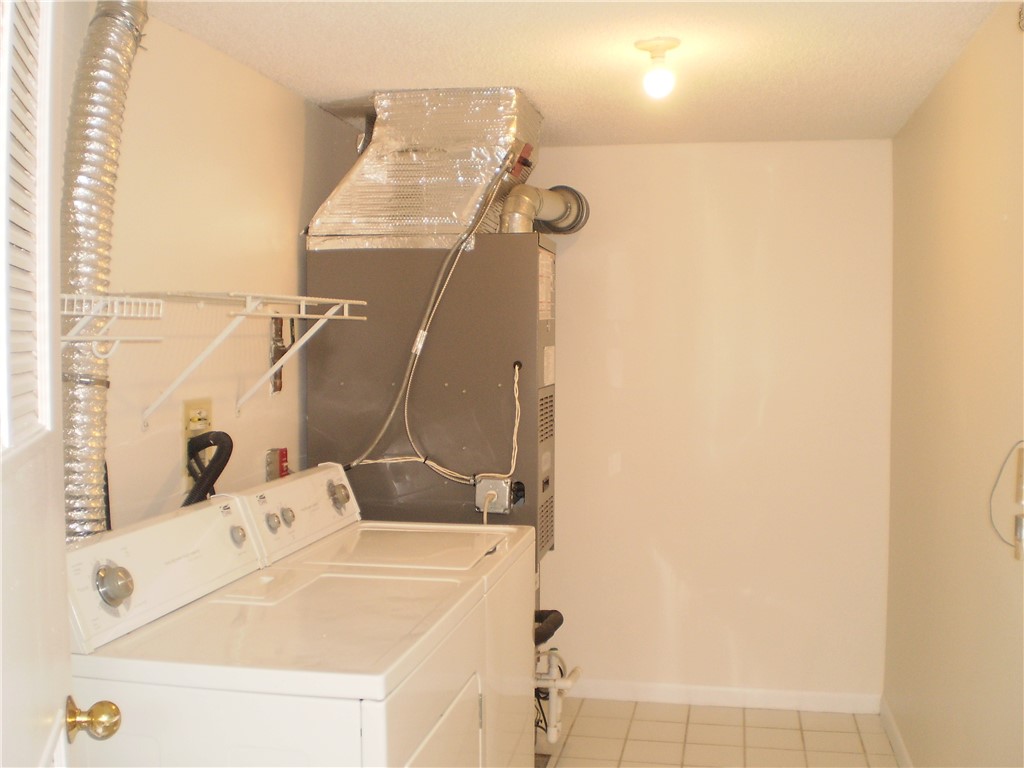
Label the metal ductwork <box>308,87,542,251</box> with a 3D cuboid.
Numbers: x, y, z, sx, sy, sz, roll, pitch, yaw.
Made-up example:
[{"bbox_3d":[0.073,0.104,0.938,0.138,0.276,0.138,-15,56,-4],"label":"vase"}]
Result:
[{"bbox_3d":[-0.270,-0.660,3.473,0.658,0.488,0.470,0,3,12],"label":"metal ductwork"}]

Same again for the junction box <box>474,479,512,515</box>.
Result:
[{"bbox_3d":[-0.053,0.336,3.200,0.102,0.102,0.050,0,3,12],"label":"junction box"}]

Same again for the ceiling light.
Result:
[{"bbox_3d":[0.373,-0.802,2.725,0.116,0.138,0.116,0,3,12],"label":"ceiling light"}]

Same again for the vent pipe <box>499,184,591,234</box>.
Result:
[{"bbox_3d":[0.117,-0.624,3.799,0.185,0.295,1.020,0,3,12],"label":"vent pipe"}]

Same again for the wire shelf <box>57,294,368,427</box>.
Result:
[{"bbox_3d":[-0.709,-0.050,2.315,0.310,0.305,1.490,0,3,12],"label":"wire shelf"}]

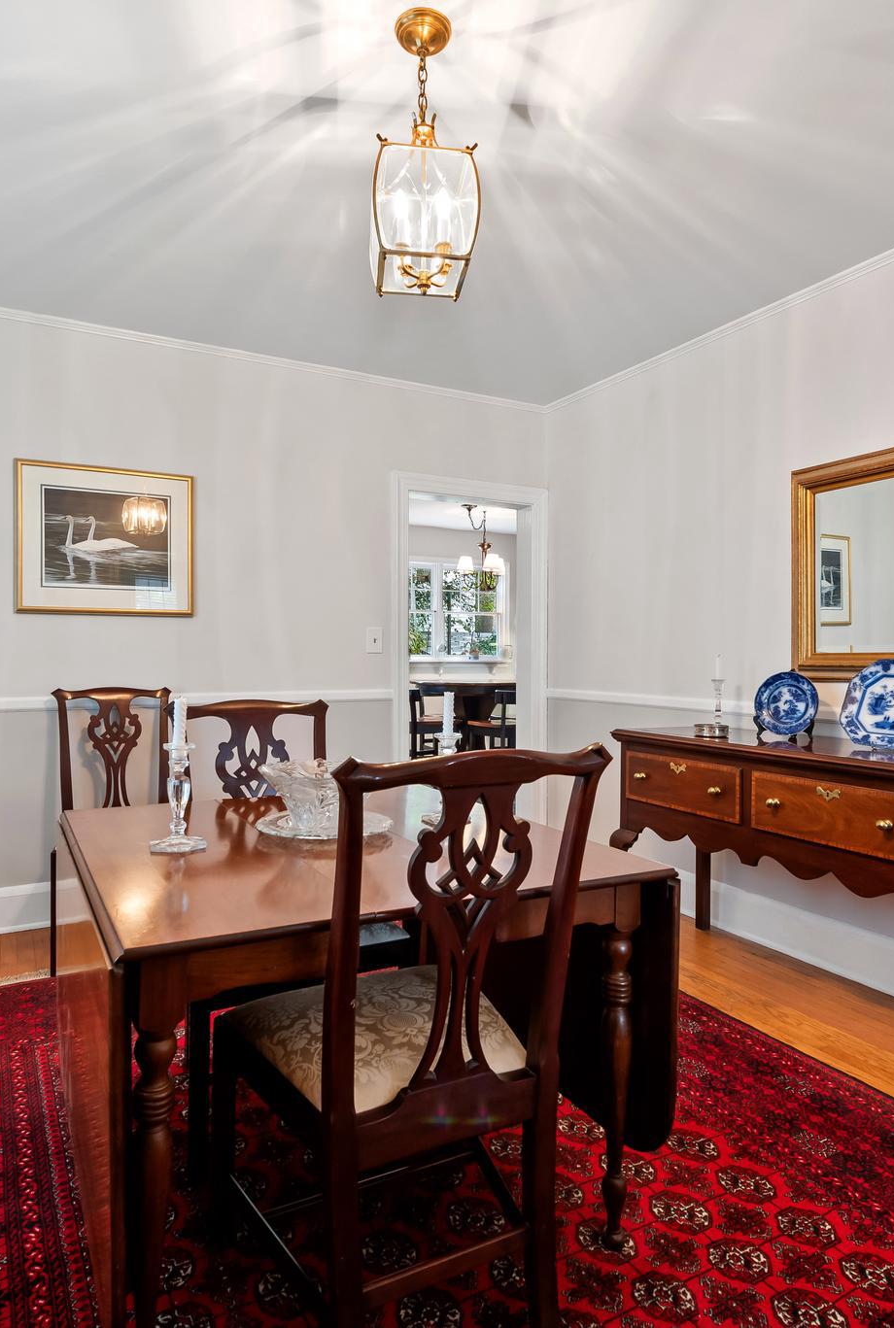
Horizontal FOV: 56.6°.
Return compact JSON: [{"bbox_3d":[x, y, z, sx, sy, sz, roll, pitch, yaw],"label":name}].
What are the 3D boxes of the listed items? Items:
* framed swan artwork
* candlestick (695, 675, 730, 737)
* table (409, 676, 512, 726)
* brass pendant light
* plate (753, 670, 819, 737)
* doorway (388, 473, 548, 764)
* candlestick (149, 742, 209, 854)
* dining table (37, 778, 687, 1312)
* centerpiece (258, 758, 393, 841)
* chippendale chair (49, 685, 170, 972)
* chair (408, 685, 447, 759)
[{"bbox_3d":[-1.490,-0.535,3.652,0.729,0.644,0.028,-1,1,-28],"label":"framed swan artwork"},{"bbox_3d":[1.012,0.164,3.167,0.131,0.220,0.131,-1,1,-28],"label":"candlestick"},{"bbox_3d":[0.232,0.625,7.004,1.150,0.910,1.150,-1,1,-28],"label":"table"},{"bbox_3d":[-0.051,-1.168,1.905,0.226,0.587,0.226,0,1,-8],"label":"brass pendant light"},{"bbox_3d":[1.218,0.143,2.974,0.032,0.232,0.232,21,-12,-35],"label":"plate"},{"bbox_3d":[0.108,0.057,4.549,0.963,2.100,0.170,0,0,-28],"label":"doorway"},{"bbox_3d":[-0.567,0.278,1.754,0.122,0.222,0.122,0,0,-28],"label":"candlestick"},{"bbox_3d":[-0.301,0.770,1.974,1.064,0.725,1.254,-1,1,-27],"label":"dining table"},{"bbox_3d":[-0.309,0.334,2.097,0.340,0.150,0.340,0,1,0],"label":"centerpiece"},{"bbox_3d":[-1.307,0.613,3.318,0.536,1.024,0.535,-1,1,-28],"label":"chippendale chair"},{"bbox_3d":[-0.101,0.651,6.455,0.460,0.880,0.430,0,0,-10],"label":"chair"}]

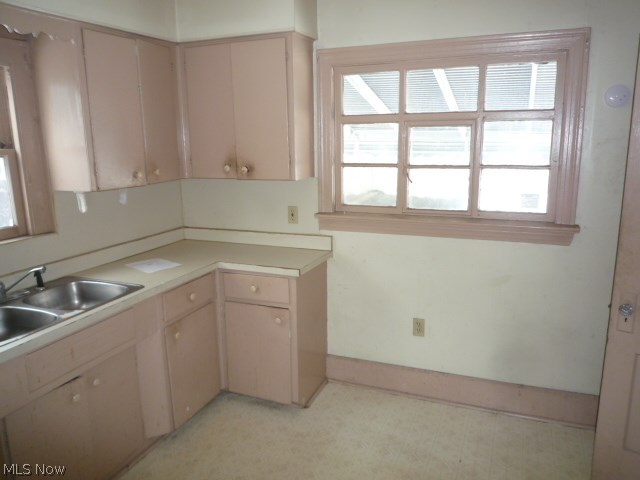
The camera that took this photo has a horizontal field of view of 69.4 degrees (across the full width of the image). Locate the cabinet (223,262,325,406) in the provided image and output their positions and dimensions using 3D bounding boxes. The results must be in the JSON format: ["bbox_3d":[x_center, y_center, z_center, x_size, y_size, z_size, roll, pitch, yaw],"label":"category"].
[{"bbox_3d":[-0.268,0.535,2.948,0.525,0.790,0.520,4,12,22],"label":"cabinet"}]

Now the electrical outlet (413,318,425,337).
[{"bbox_3d":[0.617,0.545,2.878,0.072,0.114,0.014,4,12,20],"label":"electrical outlet"}]

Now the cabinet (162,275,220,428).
[{"bbox_3d":[-0.971,0.589,2.727,0.580,0.790,0.440,4,12,22],"label":"cabinet"}]

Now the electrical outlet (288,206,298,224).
[{"bbox_3d":[-0.174,-0.163,3.045,0.071,0.114,0.014,4,12,20],"label":"electrical outlet"}]

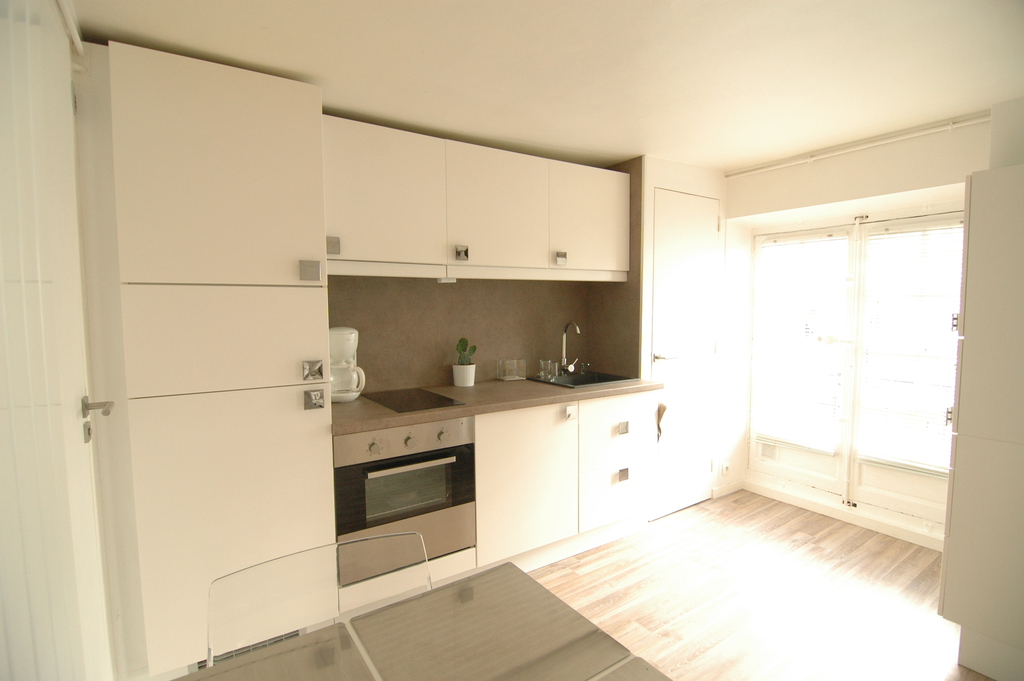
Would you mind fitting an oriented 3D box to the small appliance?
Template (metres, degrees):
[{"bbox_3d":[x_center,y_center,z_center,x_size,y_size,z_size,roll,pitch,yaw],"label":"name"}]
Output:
[{"bbox_3d":[-0.843,0.114,2.248,0.195,0.351,0.210,-4,5,-41],"label":"small appliance"}]

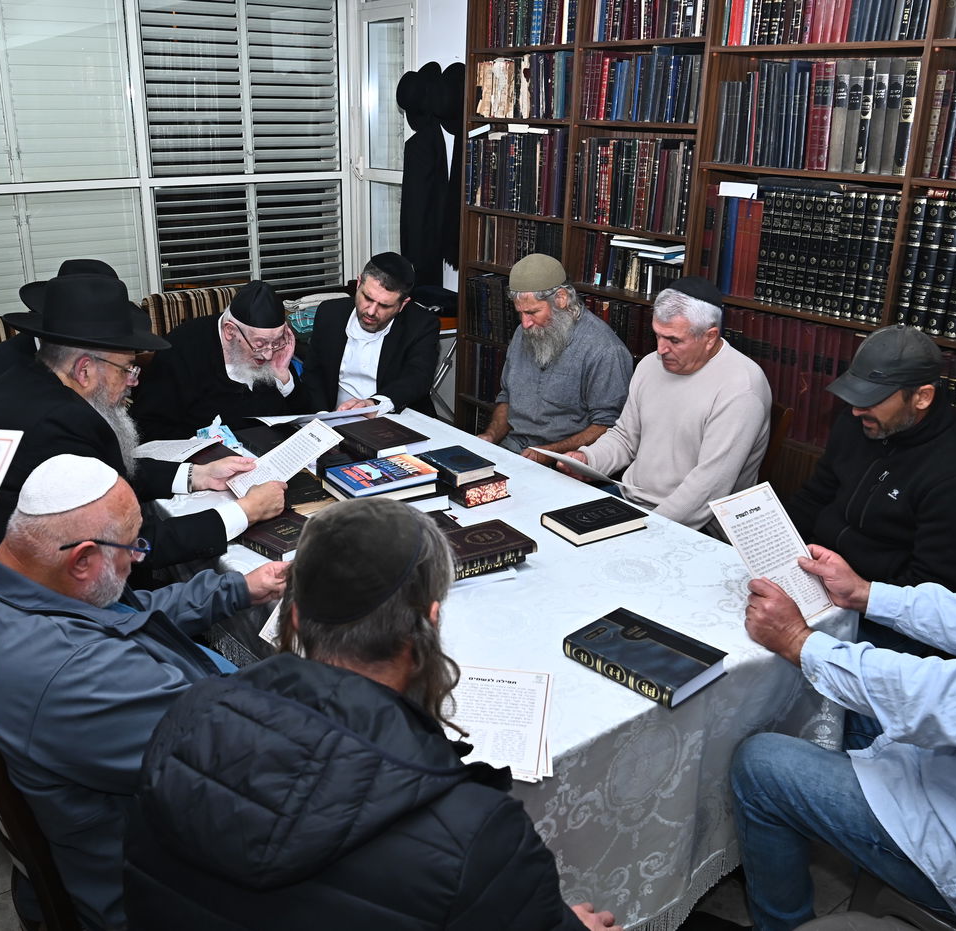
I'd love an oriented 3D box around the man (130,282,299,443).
[{"bbox_3d":[-0.762,0.038,2.982,0.580,1.255,0.850,-17,27,-41],"label":"man"}]

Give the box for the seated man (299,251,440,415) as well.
[{"bbox_3d":[-0.350,-0.106,3.371,0.560,1.280,0.800,-2,20,-9],"label":"seated man"}]

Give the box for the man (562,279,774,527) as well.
[{"bbox_3d":[0.481,0.155,2.628,0.820,1.330,0.560,-16,26,-40],"label":"man"}]

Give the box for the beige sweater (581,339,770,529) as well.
[{"bbox_3d":[0.565,-0.043,2.637,0.500,0.640,0.540,-16,26,-40],"label":"beige sweater"}]

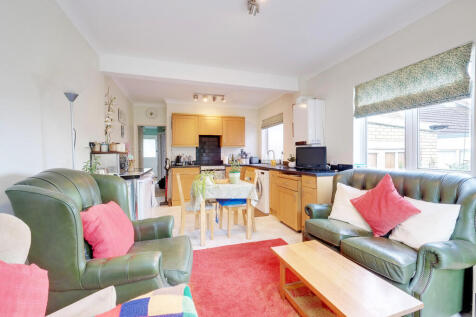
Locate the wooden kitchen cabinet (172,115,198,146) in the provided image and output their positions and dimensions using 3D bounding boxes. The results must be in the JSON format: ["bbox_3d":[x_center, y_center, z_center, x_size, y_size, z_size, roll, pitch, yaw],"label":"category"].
[{"bbox_3d":[-1.316,-0.689,4.989,0.615,0.780,0.320,-1,1,-18],"label":"wooden kitchen cabinet"}]

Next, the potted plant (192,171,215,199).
[{"bbox_3d":[-0.446,0.333,2.552,0.265,0.335,0.250,-1,1,-18],"label":"potted plant"}]

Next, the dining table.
[{"bbox_3d":[-0.227,0.713,2.850,0.770,0.760,0.750,-1,2,-18],"label":"dining table"}]

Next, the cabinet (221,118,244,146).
[{"bbox_3d":[-0.109,-0.679,5.060,0.597,0.747,0.040,-1,2,-18],"label":"cabinet"}]

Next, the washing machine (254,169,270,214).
[{"bbox_3d":[0.695,0.634,4.168,0.570,0.840,0.600,-1,1,-18],"label":"washing machine"}]

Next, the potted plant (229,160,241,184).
[{"bbox_3d":[-0.055,0.184,2.751,0.150,0.320,0.150,-1,1,-18],"label":"potted plant"}]

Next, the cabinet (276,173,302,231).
[{"bbox_3d":[1.067,0.631,3.212,0.580,0.885,0.650,-1,2,-18],"label":"cabinet"}]

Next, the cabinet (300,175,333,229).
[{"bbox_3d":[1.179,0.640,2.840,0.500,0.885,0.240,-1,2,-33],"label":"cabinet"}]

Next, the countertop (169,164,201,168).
[{"bbox_3d":[-1.310,0.179,4.829,0.720,0.040,0.610,-1,1,-18],"label":"countertop"}]

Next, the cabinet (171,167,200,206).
[{"bbox_3d":[-1.224,0.609,4.711,0.620,0.885,0.580,-1,2,-18],"label":"cabinet"}]

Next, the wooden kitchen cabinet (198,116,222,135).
[{"bbox_3d":[-0.691,-0.839,5.035,0.600,0.475,0.025,-1,1,-18],"label":"wooden kitchen cabinet"}]

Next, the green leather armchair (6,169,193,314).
[{"bbox_3d":[-0.804,0.588,1.371,0.900,1.060,0.830,-1,1,-12],"label":"green leather armchair"}]

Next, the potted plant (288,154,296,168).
[{"bbox_3d":[1.058,0.042,3.849,0.145,0.260,0.145,-1,2,-18],"label":"potted plant"}]

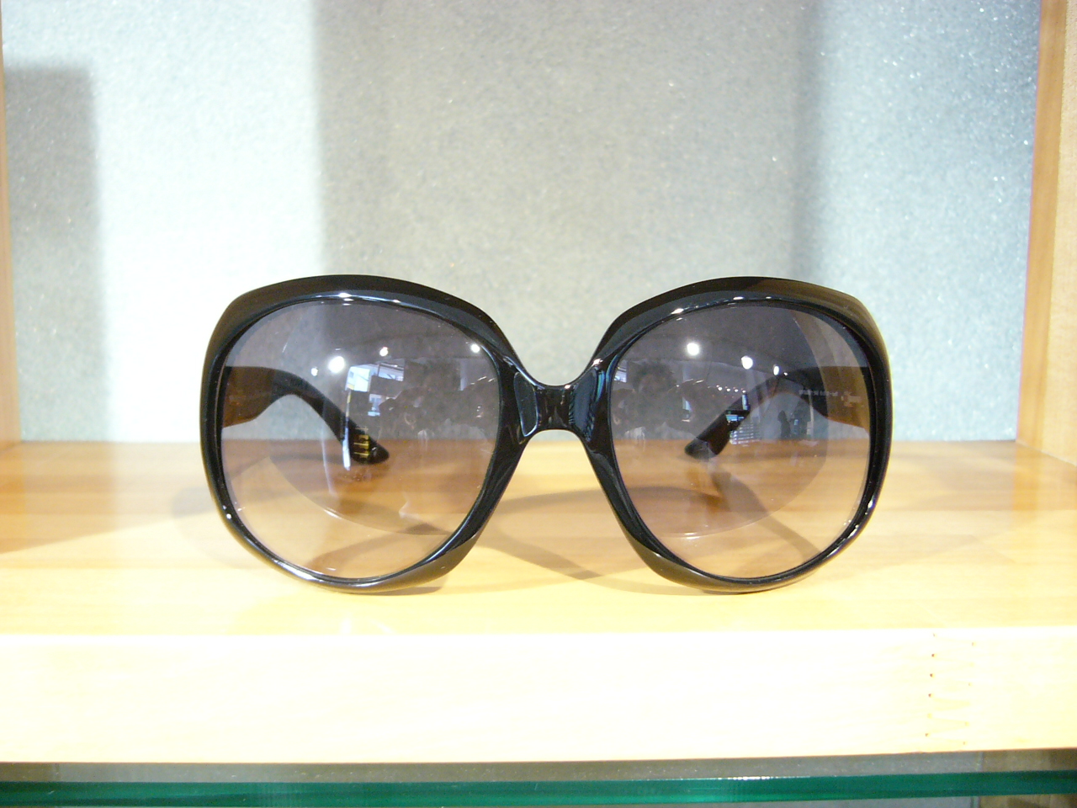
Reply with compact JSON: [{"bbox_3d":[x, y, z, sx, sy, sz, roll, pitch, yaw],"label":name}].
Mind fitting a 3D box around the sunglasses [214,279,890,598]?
[{"bbox_3d":[0.001,-0.003,0.281,0.147,0.067,0.122,0,10,-2],"label":"sunglasses"}]

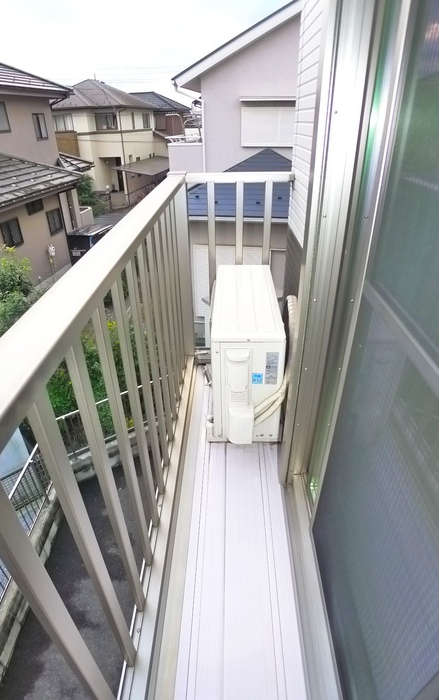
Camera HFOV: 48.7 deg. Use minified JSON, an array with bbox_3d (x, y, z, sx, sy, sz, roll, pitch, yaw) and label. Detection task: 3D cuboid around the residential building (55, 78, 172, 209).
[{"bbox_3d":[-8.368,-13.542,31.000,7.300,7.100,8.600,3,27,6],"label":"residential building"}]

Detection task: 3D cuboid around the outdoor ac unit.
[{"bbox_3d":[0.125,-0.035,2.380,0.295,0.520,0.860,0,27,1],"label":"outdoor ac unit"}]

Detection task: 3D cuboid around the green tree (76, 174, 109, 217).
[{"bbox_3d":[-6.673,-8.055,25.300,1.800,2.100,1.700,3,27,6],"label":"green tree"}]

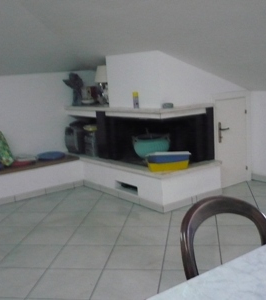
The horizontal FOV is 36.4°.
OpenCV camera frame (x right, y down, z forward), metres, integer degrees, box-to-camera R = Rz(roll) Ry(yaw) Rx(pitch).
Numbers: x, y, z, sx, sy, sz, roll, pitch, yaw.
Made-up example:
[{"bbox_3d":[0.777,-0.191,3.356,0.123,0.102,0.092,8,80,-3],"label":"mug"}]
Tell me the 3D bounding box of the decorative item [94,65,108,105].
[{"bbox_3d":[-0.386,-0.843,5.257,0.241,0.507,0.241,-4,10,1],"label":"decorative item"}]

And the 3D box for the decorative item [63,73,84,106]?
[{"bbox_3d":[-0.825,-0.819,5.472,0.267,0.443,0.181,-5,10,-8],"label":"decorative item"}]

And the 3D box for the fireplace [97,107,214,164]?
[{"bbox_3d":[0.229,-0.195,4.853,0.787,0.611,1.264,-11,13,-35],"label":"fireplace"}]

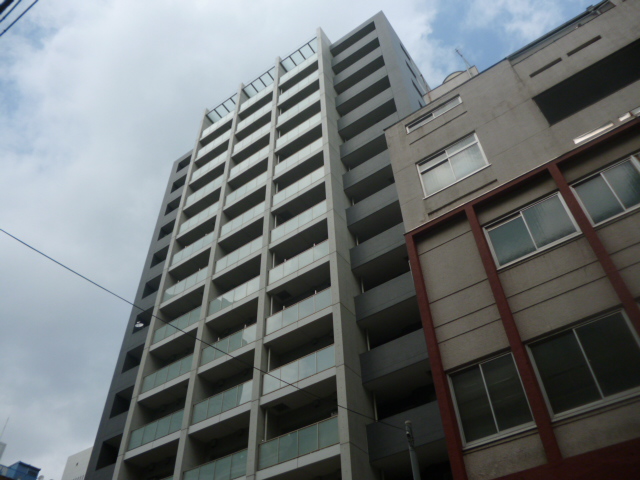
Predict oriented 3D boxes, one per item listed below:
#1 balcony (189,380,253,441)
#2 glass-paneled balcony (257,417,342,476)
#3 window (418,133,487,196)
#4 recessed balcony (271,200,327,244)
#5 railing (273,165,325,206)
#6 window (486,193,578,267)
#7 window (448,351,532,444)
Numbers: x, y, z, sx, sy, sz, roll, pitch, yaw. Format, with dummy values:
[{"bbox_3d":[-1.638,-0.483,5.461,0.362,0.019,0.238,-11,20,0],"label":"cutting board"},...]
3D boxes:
[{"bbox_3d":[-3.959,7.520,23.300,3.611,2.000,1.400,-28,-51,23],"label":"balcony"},{"bbox_3d":[-0.797,7.507,19.030,3.730,1.021,0.080,-28,-51,23],"label":"glass-paneled balcony"},{"bbox_3d":[3.539,-1.981,13.914,1.842,1.515,0.120,-28,-51,23],"label":"window"},{"bbox_3d":[-0.808,-0.440,27.140,3.720,1.400,1.200,-28,-51,23],"label":"recessed balcony"},{"bbox_3d":[-1.235,-2.940,29.578,3.730,1.021,0.080,-28,-51,23],"label":"railing"},{"bbox_3d":[4.555,-0.164,11.218,1.779,1.298,0.120,-28,-51,23],"label":"window"},{"bbox_3d":[3.155,2.977,9.590,1.349,1.499,0.120,-28,-51,23],"label":"window"}]

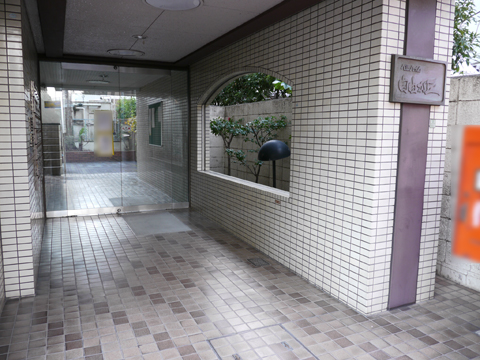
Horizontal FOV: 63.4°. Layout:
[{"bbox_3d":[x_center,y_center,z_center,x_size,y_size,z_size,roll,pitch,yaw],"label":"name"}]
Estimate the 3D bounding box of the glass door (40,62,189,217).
[{"bbox_3d":[-1.783,-0.571,5.847,2.100,2.170,0.080,-2,7,-25],"label":"glass door"}]

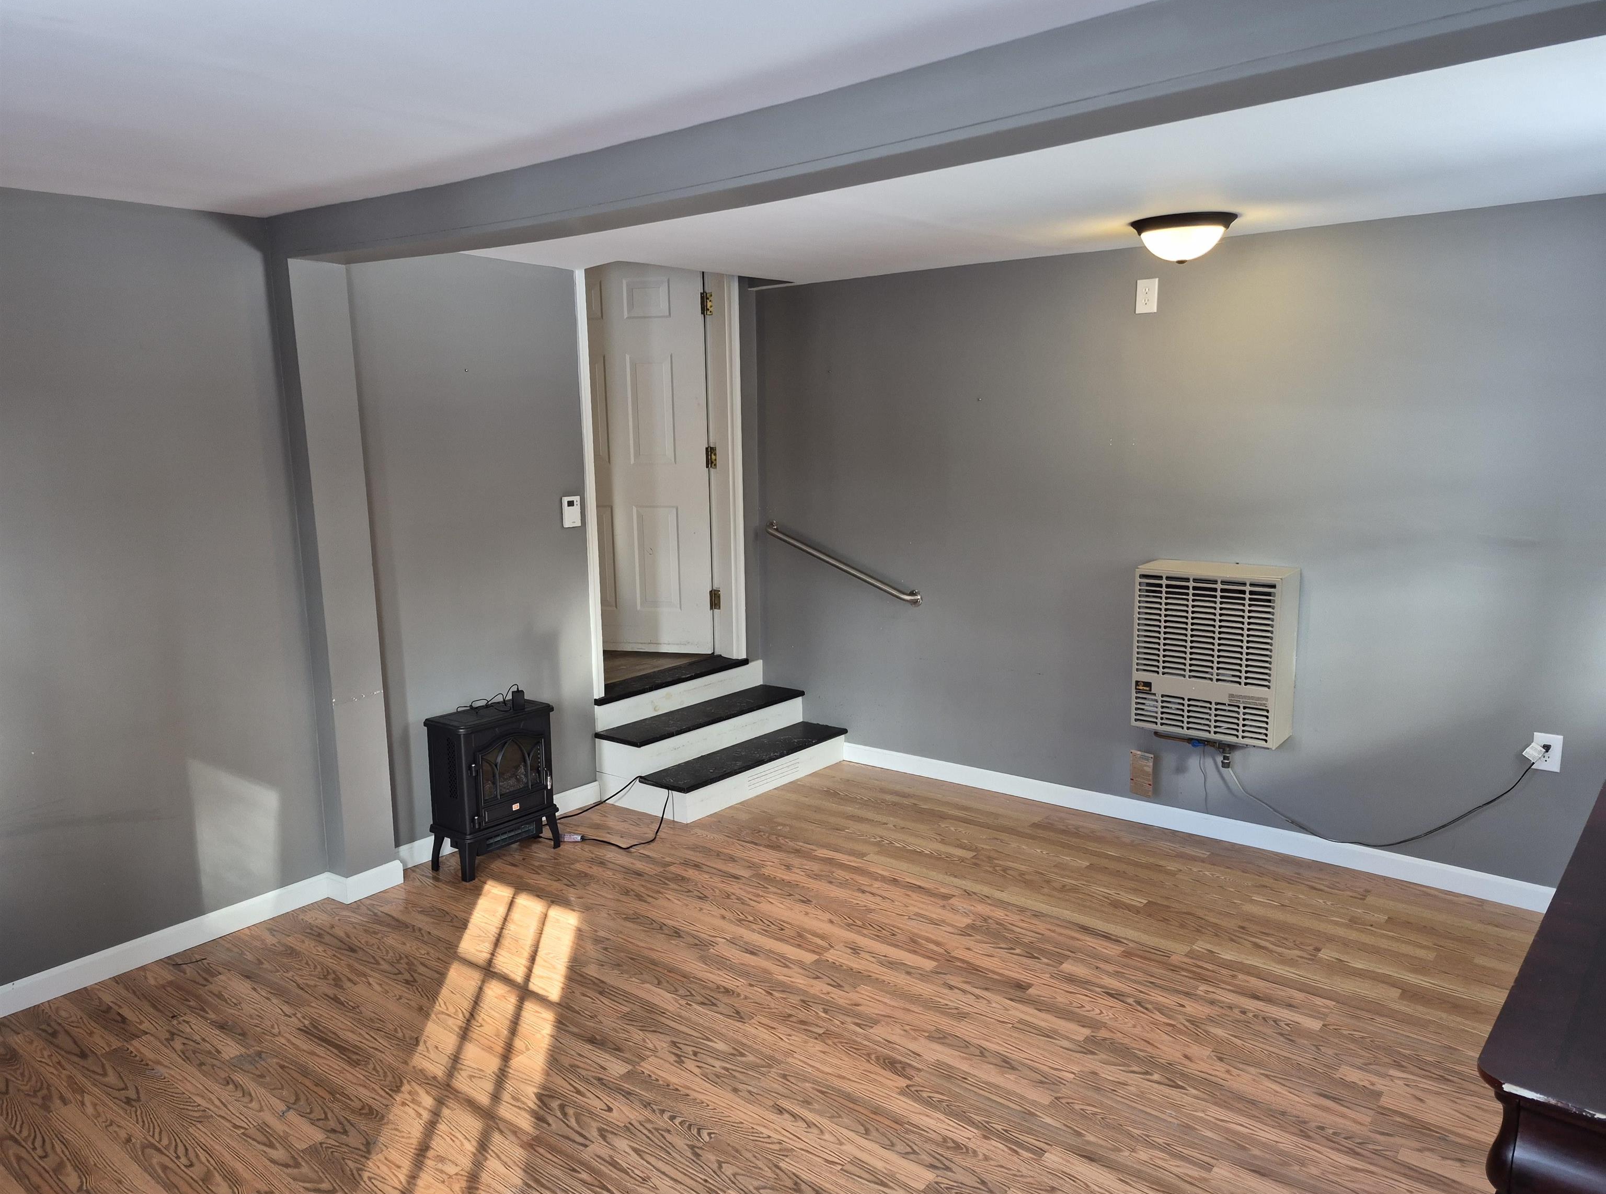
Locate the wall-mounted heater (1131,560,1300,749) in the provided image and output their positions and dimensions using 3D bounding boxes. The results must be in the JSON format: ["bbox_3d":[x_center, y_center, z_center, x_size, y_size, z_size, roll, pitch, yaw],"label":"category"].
[{"bbox_3d":[1.511,0.198,3.928,0.510,0.605,0.235,6,11,38],"label":"wall-mounted heater"}]

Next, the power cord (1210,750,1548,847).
[{"bbox_3d":[1.968,0.680,3.741,1.000,0.440,0.075,6,12,38],"label":"power cord"}]

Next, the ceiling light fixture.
[{"bbox_3d":[1.254,-1.170,3.526,0.333,0.133,0.333,6,12,38],"label":"ceiling light fixture"}]

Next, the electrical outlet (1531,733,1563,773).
[{"bbox_3d":[2.385,0.500,3.418,0.075,0.118,0.008,6,11,38],"label":"electrical outlet"}]

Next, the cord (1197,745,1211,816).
[{"bbox_3d":[1.541,0.712,4.116,0.042,0.277,0.030,6,12,38],"label":"cord"}]

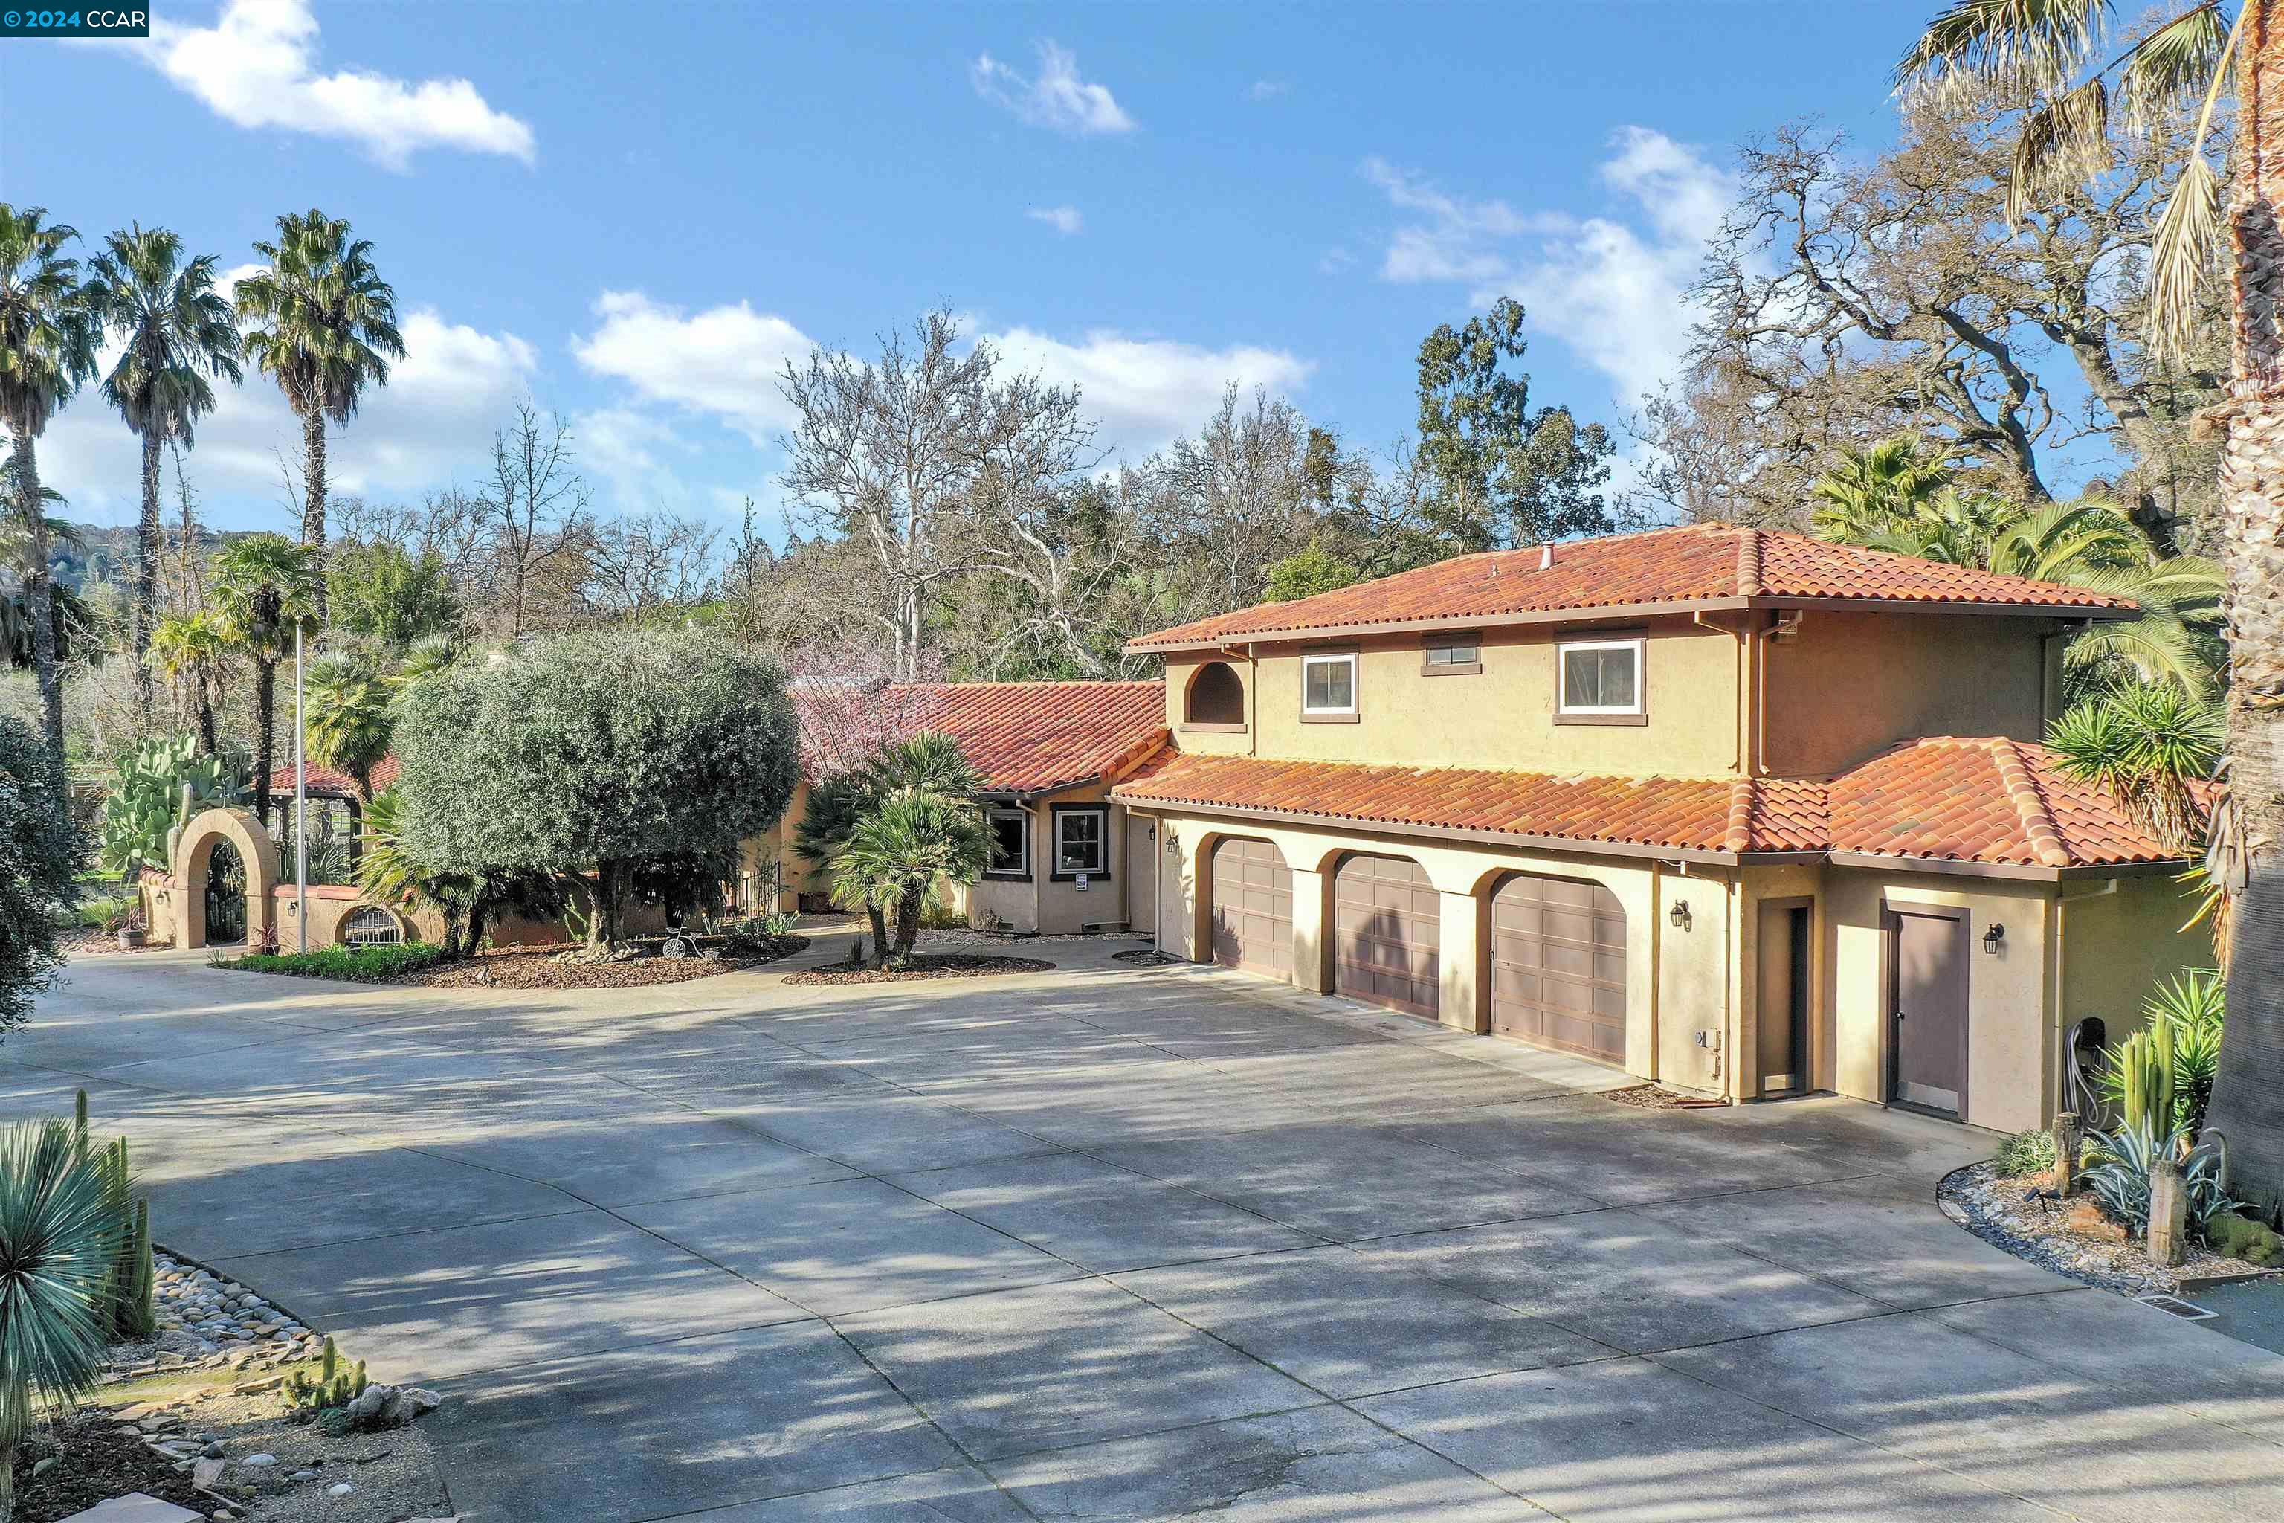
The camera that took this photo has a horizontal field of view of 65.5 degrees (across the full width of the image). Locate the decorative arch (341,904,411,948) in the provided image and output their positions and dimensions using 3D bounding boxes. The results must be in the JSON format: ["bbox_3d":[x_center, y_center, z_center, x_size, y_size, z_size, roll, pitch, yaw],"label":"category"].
[{"bbox_3d":[-13.001,2.834,30.111,1.500,0.770,0.350,0,2,21],"label":"decorative arch"}]

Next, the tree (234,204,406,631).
[{"bbox_3d":[-19.366,-4.975,42.224,3.900,15.970,3.800,-1,2,-25],"label":"tree"}]

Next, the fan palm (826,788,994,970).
[{"bbox_3d":[-3.759,1.935,28.738,2.600,2.720,2.500,0,2,-7],"label":"fan palm"}]

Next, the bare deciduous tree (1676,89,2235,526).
[{"bbox_3d":[16.035,-4.879,35.225,12.000,15.990,11.000,1,2,24],"label":"bare deciduous tree"}]

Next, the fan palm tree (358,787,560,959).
[{"bbox_3d":[-11.231,1.868,29.238,3.200,2.740,3.000,-1,2,-21],"label":"fan palm tree"}]

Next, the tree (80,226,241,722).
[{"bbox_3d":[-23.802,-4.965,43.224,3.900,15.920,3.800,-1,2,-29],"label":"tree"}]

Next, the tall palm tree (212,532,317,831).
[{"bbox_3d":[-17.207,-0.615,34.908,2.100,7.660,2.100,-1,2,-26],"label":"tall palm tree"}]

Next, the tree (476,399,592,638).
[{"bbox_3d":[-19.850,-4.578,58.201,4.000,14.280,3.800,-1,2,-19],"label":"tree"}]

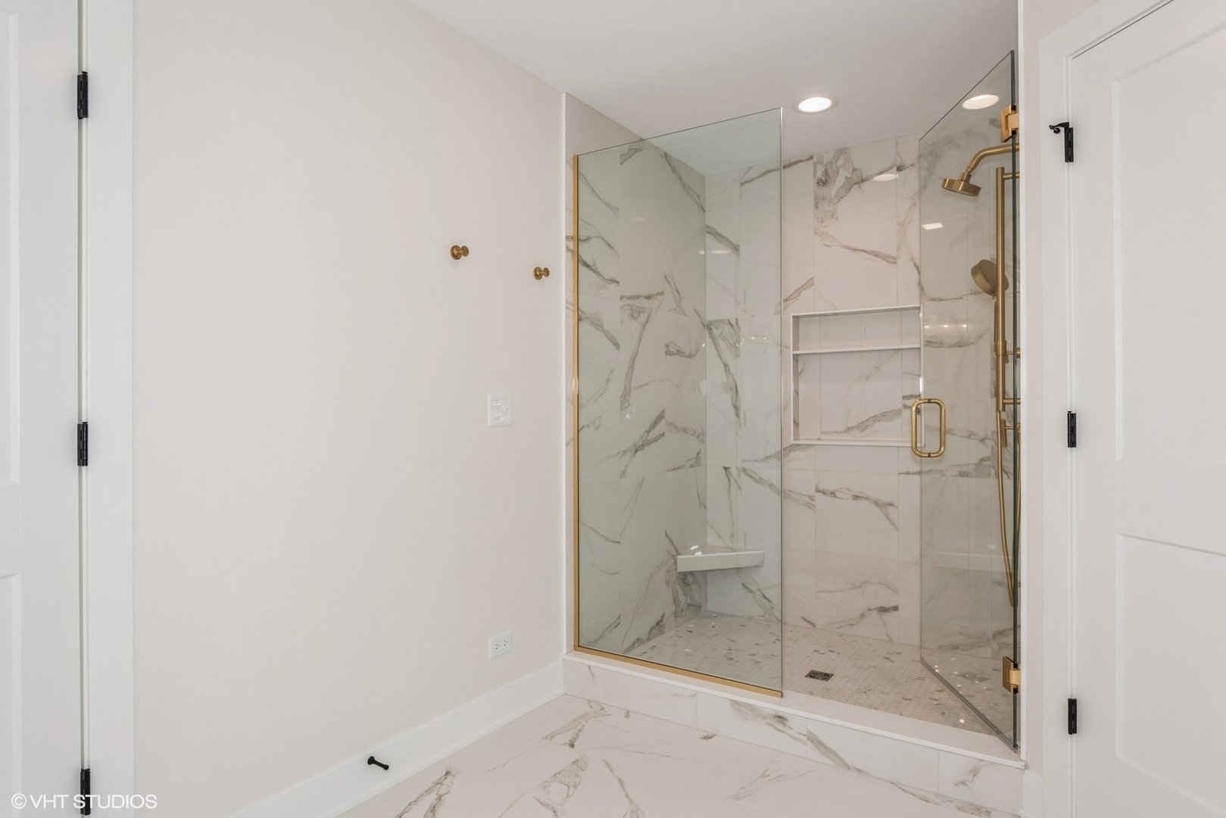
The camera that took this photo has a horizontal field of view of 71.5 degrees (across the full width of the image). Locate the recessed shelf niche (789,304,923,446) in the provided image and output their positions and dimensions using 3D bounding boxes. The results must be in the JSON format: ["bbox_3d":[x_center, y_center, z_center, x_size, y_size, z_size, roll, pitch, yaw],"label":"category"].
[{"bbox_3d":[1.162,-0.146,4.050,0.630,0.632,0.095,0,0,36],"label":"recessed shelf niche"}]

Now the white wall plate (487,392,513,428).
[{"bbox_3d":[-0.395,0.004,2.990,0.009,0.117,0.122,0,0,30],"label":"white wall plate"}]

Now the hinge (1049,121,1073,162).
[{"bbox_3d":[1.138,-0.678,2.165,0.038,0.102,0.045,0,0,-10],"label":"hinge"}]

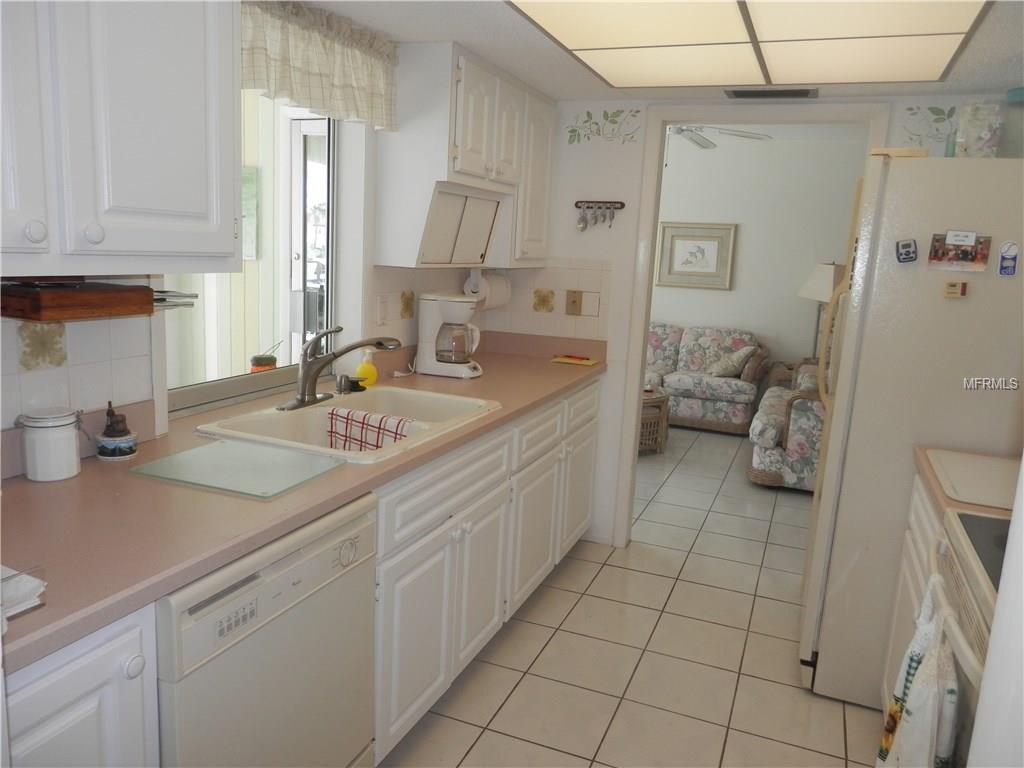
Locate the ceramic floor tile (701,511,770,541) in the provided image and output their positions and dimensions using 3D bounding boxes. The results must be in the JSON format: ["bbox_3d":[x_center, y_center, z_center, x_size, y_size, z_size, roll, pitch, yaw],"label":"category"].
[{"bbox_3d":[1.223,0.782,4.033,0.332,0.010,0.332,7,11,22],"label":"ceramic floor tile"}]

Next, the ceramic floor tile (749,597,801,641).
[{"bbox_3d":[1.147,0.964,2.989,0.332,0.010,0.332,7,11,22],"label":"ceramic floor tile"}]

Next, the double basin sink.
[{"bbox_3d":[-0.447,0.182,2.267,0.551,0.190,0.816,7,11,22],"label":"double basin sink"}]

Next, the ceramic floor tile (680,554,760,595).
[{"bbox_3d":[0.967,0.879,3.422,0.331,0.010,0.331,7,11,22],"label":"ceramic floor tile"}]

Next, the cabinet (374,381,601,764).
[{"bbox_3d":[-0.244,0.474,2.843,0.610,0.843,1.958,7,11,22],"label":"cabinet"}]

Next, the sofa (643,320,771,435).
[{"bbox_3d":[1.448,-0.107,6.661,1.620,0.810,0.880,7,11,22],"label":"sofa"}]

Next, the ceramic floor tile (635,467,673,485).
[{"bbox_3d":[0.855,0.606,4.851,0.328,0.010,0.328,7,11,22],"label":"ceramic floor tile"}]

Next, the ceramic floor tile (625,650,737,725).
[{"bbox_3d":[0.579,1.024,2.501,0.332,0.010,0.332,7,11,22],"label":"ceramic floor tile"}]

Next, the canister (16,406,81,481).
[{"bbox_3d":[-0.974,0.128,1.568,0.112,0.136,0.104,-4,12,-34],"label":"canister"}]

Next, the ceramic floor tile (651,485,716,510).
[{"bbox_3d":[1.042,0.697,4.464,0.332,0.010,0.332,7,11,22],"label":"ceramic floor tile"}]

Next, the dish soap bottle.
[{"bbox_3d":[-0.541,-0.073,2.758,0.085,0.148,0.075,-6,14,-40],"label":"dish soap bottle"}]

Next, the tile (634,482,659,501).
[{"bbox_3d":[0.727,0.654,4.547,0.328,0.010,0.328,7,11,22],"label":"tile"}]

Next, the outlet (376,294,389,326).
[{"bbox_3d":[-0.498,-0.282,2.861,0.009,0.117,0.074,7,11,22],"label":"outlet"}]

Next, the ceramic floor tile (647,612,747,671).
[{"bbox_3d":[0.709,0.978,2.813,0.331,0.010,0.331,7,11,22],"label":"ceramic floor tile"}]

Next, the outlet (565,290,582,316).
[{"bbox_3d":[0.293,-0.384,3.523,0.074,0.117,0.009,7,11,22],"label":"outlet"}]

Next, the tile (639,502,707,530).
[{"bbox_3d":[0.906,0.739,4.120,0.328,0.010,0.328,7,11,22],"label":"tile"}]

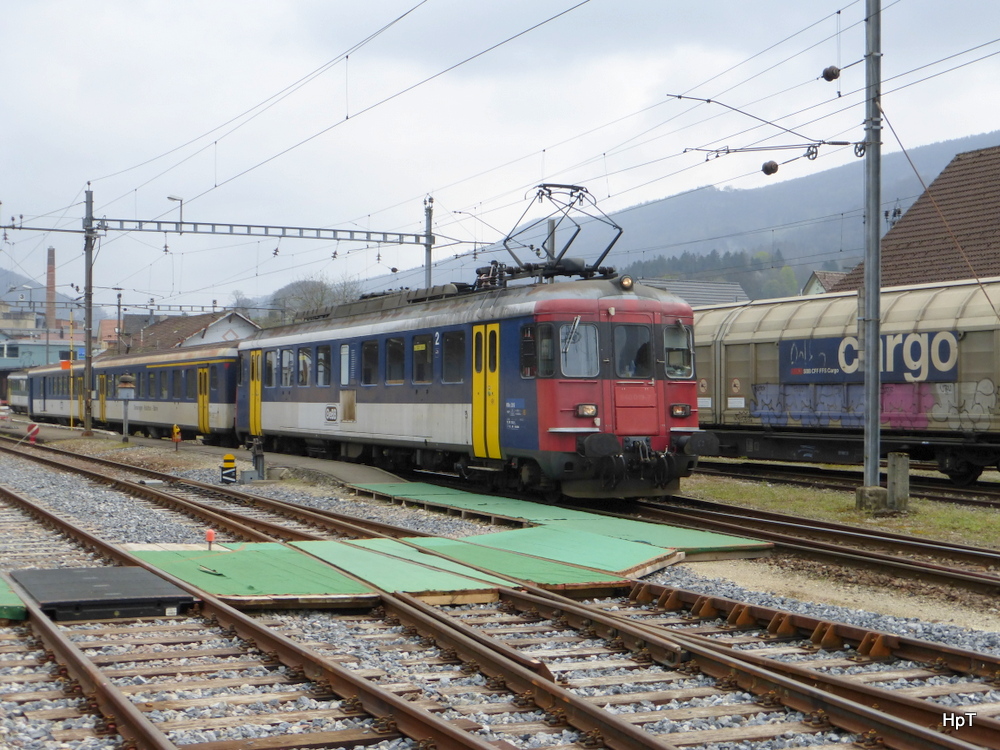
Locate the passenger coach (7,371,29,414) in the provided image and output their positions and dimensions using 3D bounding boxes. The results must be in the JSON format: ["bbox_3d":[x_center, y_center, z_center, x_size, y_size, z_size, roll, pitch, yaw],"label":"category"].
[{"bbox_3d":[-35.653,1.457,110.780,2.850,3.720,24.000,1,-1,-25],"label":"passenger coach"}]

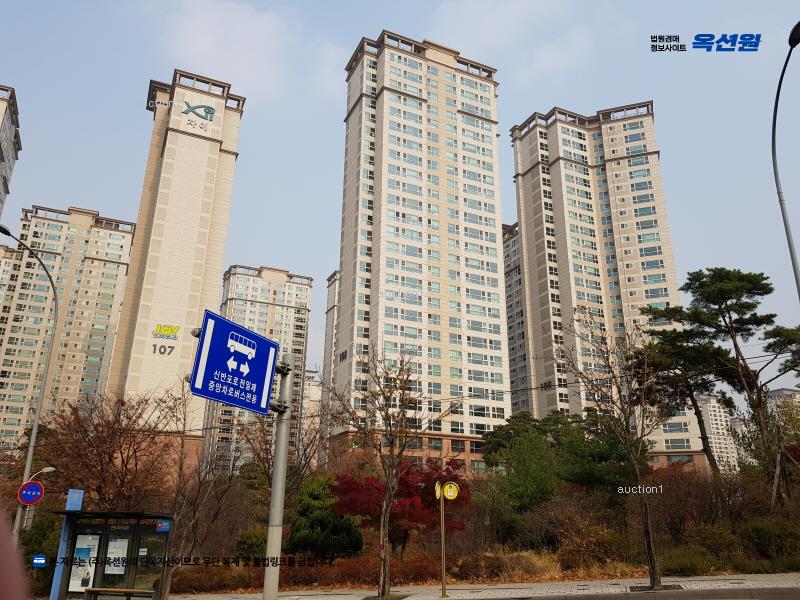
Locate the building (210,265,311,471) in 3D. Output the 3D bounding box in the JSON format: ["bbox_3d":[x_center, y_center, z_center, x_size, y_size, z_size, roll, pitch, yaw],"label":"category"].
[{"bbox_3d":[-49.632,28.530,212.124,29.800,78.700,15.000,9,-20,-24],"label":"building"}]

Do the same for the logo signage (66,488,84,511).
[{"bbox_3d":[-9.351,5.761,17.326,0.450,0.570,0.100,2,-18,-5],"label":"logo signage"}]

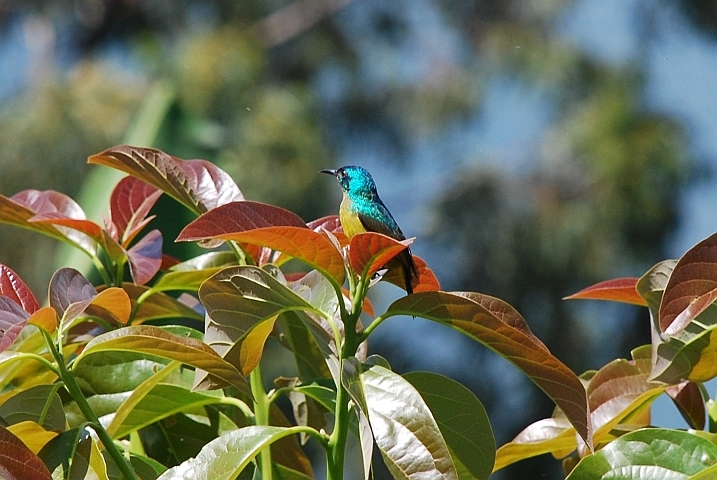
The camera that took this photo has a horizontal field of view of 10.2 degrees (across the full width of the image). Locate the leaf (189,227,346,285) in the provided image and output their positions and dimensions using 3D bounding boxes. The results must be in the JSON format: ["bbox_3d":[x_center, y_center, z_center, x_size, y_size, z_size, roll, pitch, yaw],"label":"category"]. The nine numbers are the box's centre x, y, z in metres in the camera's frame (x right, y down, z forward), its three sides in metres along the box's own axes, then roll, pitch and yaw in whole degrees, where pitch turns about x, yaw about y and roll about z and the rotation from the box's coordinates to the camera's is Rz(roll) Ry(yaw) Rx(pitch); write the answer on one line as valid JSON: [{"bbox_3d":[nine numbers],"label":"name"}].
[{"bbox_3d":[-0.060,0.008,2.500,0.105,0.040,0.046,9,-6,-15],"label":"leaf"}]

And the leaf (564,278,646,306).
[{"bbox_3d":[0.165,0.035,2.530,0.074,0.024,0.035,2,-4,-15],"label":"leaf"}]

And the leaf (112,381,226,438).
[{"bbox_3d":[-0.118,0.106,2.500,0.076,0.026,0.038,-19,3,-21],"label":"leaf"}]

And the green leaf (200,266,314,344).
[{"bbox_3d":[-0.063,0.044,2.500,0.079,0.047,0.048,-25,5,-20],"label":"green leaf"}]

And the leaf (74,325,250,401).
[{"bbox_3d":[-0.121,0.076,2.480,0.113,0.041,0.043,13,-1,12],"label":"leaf"}]

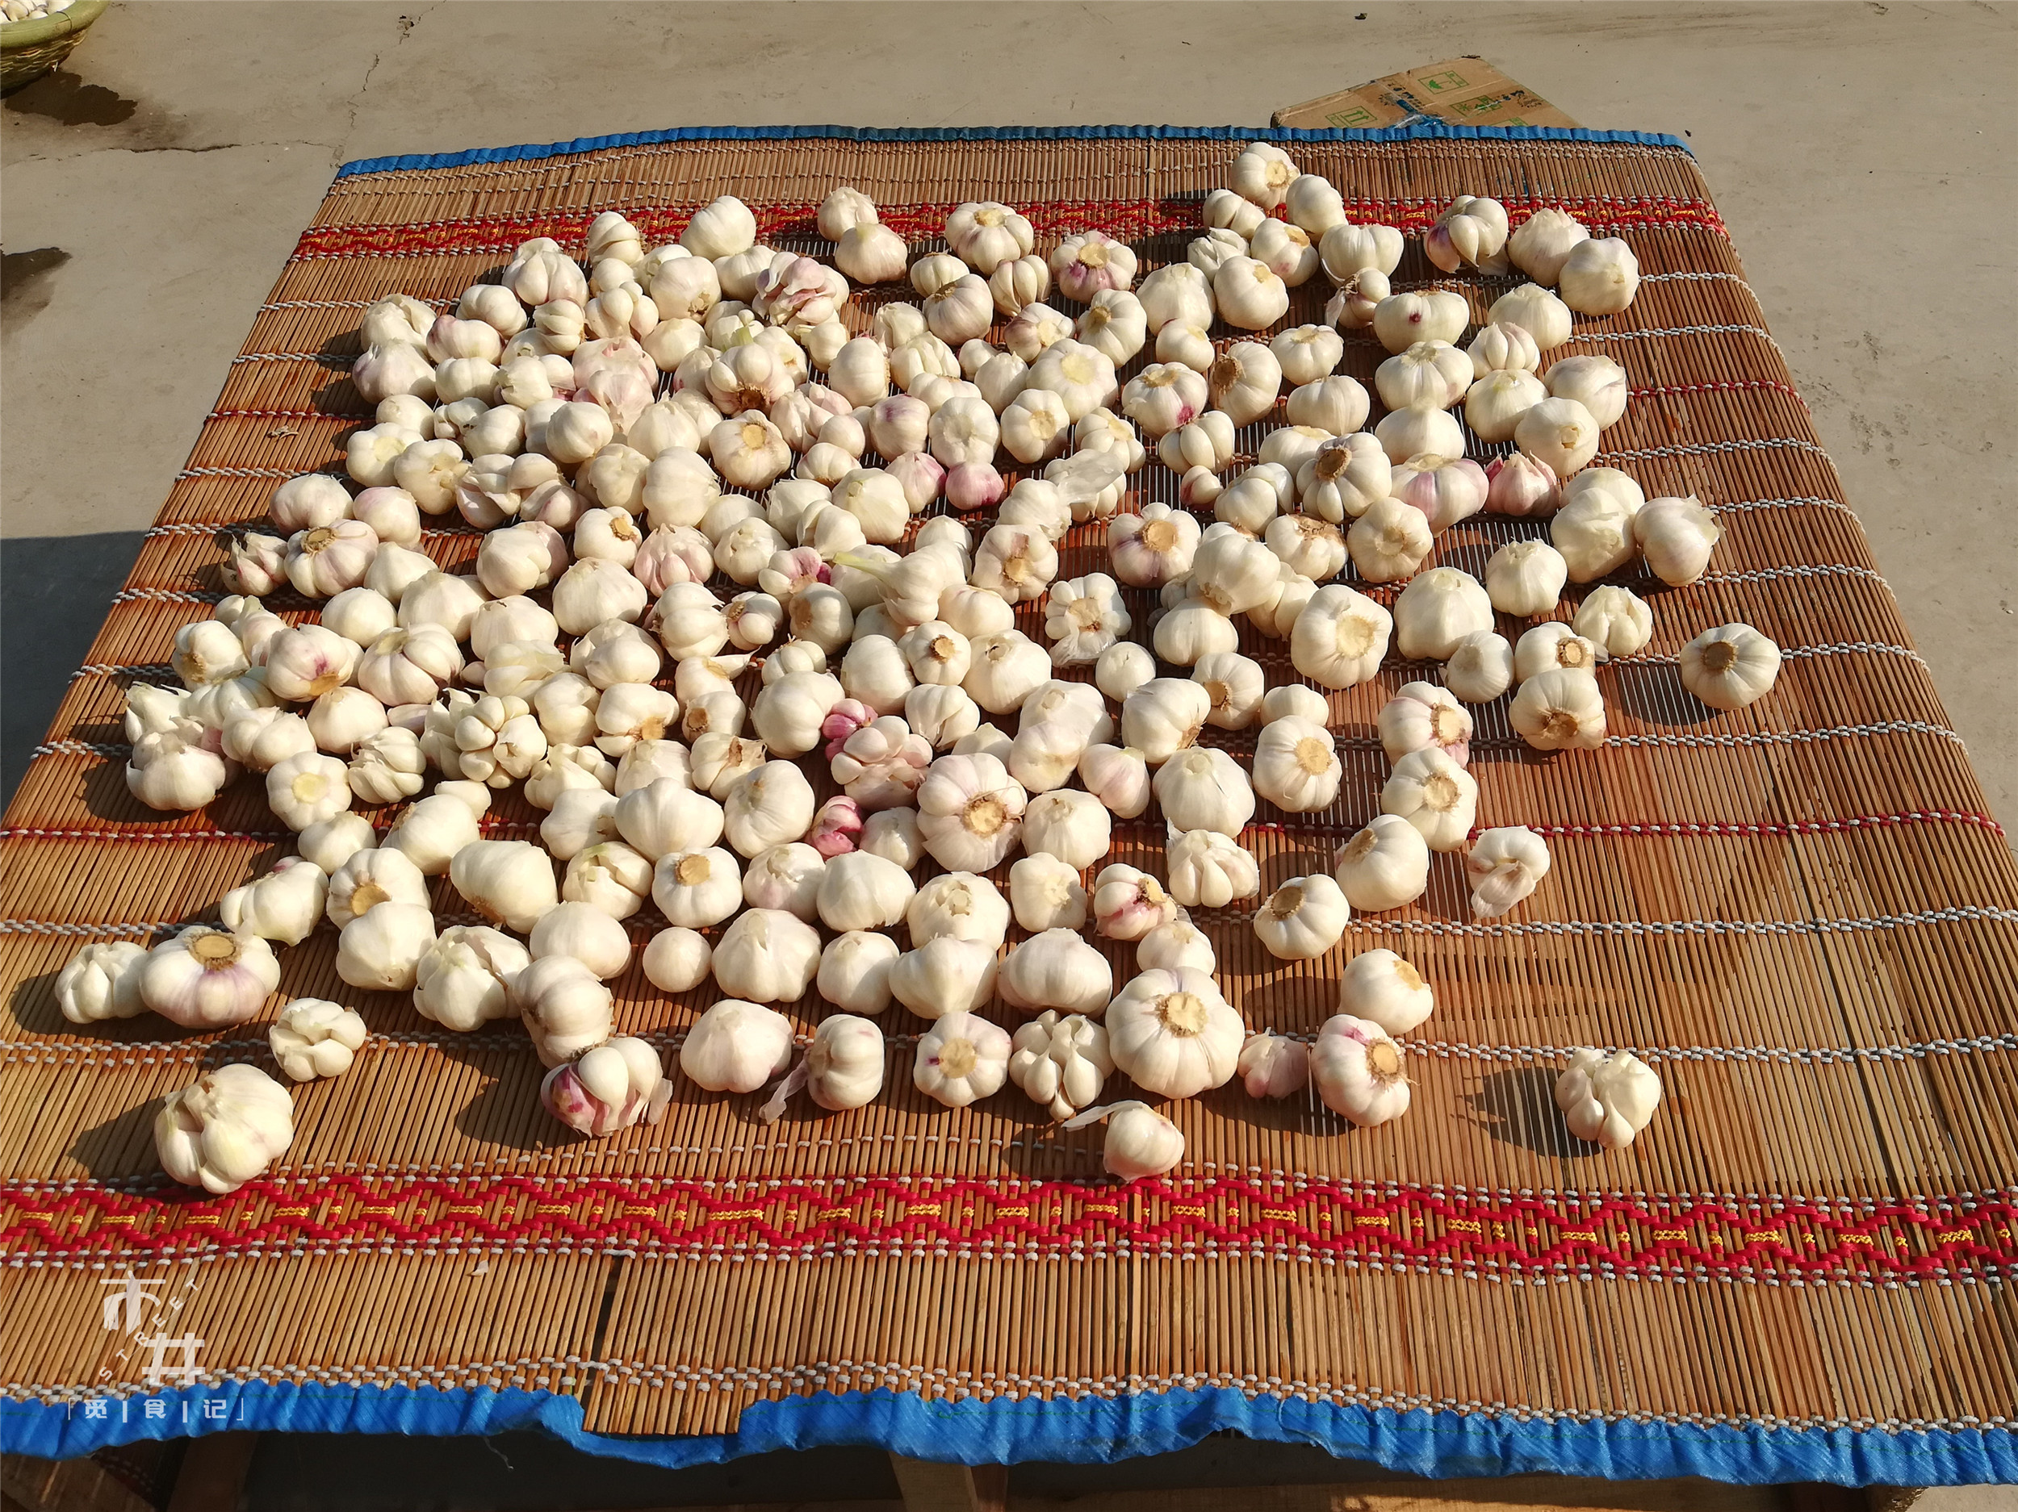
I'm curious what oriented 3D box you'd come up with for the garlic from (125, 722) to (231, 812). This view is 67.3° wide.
[{"bbox_3d":[-0.483,0.007,0.881,0.055,0.047,0.055,1,53,3],"label":"garlic"}]

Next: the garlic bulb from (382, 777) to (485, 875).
[{"bbox_3d":[-0.298,0.039,0.784,0.051,0.040,0.050,1,53,3],"label":"garlic bulb"}]

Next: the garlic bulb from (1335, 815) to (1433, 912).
[{"bbox_3d":[0.201,0.058,0.816,0.054,0.046,0.053,-16,57,26],"label":"garlic bulb"}]

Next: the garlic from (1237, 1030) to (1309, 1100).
[{"bbox_3d":[0.135,0.159,0.779,0.037,0.031,0.034,0,51,0],"label":"garlic"}]

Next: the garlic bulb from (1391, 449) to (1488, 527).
[{"bbox_3d":[0.255,-0.157,0.902,0.059,0.044,0.059,-14,30,22],"label":"garlic bulb"}]

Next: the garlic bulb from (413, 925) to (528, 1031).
[{"bbox_3d":[-0.262,0.108,0.735,0.057,0.043,0.051,0,52,4],"label":"garlic bulb"}]

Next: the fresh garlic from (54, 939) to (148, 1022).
[{"bbox_3d":[-0.438,0.109,0.733,0.046,0.046,0.047,1,53,3],"label":"fresh garlic"}]

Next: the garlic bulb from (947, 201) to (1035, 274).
[{"bbox_3d":[-0.013,-0.369,1.077,0.065,0.051,0.059,1,53,3],"label":"garlic bulb"}]

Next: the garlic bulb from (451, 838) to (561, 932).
[{"bbox_3d":[-0.283,0.073,0.850,0.058,0.053,0.053,38,71,-12],"label":"garlic bulb"}]

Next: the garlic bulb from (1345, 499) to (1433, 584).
[{"bbox_3d":[0.220,-0.124,0.879,0.050,0.050,0.041,6,18,-3],"label":"garlic bulb"}]

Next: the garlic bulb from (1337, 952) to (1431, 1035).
[{"bbox_3d":[0.192,0.120,0.770,0.046,0.038,0.044,1,53,3],"label":"garlic bulb"}]

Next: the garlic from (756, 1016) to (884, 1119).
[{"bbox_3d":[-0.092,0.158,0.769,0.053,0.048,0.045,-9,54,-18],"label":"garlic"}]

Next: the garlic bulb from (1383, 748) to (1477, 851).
[{"bbox_3d":[0.213,0.022,0.768,0.050,0.042,0.050,3,70,0],"label":"garlic bulb"}]

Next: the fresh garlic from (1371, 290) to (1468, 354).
[{"bbox_3d":[0.271,-0.285,0.998,0.069,0.054,0.059,1,53,3],"label":"fresh garlic"}]

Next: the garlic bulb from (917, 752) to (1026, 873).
[{"bbox_3d":[-0.019,0.028,0.763,0.055,0.055,0.061,1,53,3],"label":"garlic bulb"}]

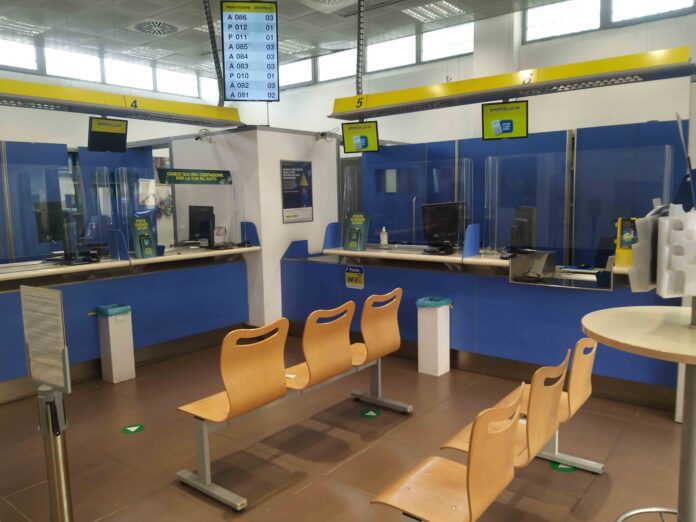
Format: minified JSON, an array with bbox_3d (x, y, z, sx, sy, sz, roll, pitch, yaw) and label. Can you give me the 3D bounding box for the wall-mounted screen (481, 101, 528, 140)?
[{"bbox_3d":[1.347,-1.199,4.641,0.385,0.305,0.050,2,18,28],"label":"wall-mounted screen"}]

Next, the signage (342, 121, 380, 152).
[{"bbox_3d":[0.134,-1.271,5.596,0.385,0.305,0.050,1,17,22],"label":"signage"}]

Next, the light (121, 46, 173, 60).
[{"bbox_3d":[-3.271,-3.411,8.845,0.600,0.080,0.600,4,9,38],"label":"light"}]

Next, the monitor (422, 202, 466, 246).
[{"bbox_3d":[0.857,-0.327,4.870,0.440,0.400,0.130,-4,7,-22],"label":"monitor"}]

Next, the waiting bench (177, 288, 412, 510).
[{"bbox_3d":[-0.256,0.709,3.449,0.566,0.899,1.643,4,9,39],"label":"waiting bench"}]

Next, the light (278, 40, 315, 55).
[{"bbox_3d":[-0.936,-3.445,8.670,0.600,0.080,0.600,4,9,38],"label":"light"}]

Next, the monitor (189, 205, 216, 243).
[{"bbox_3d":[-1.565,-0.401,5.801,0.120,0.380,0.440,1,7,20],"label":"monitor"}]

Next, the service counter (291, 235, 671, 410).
[{"bbox_3d":[0.847,0.428,4.960,3.782,1.054,0.728,4,9,38],"label":"service counter"}]

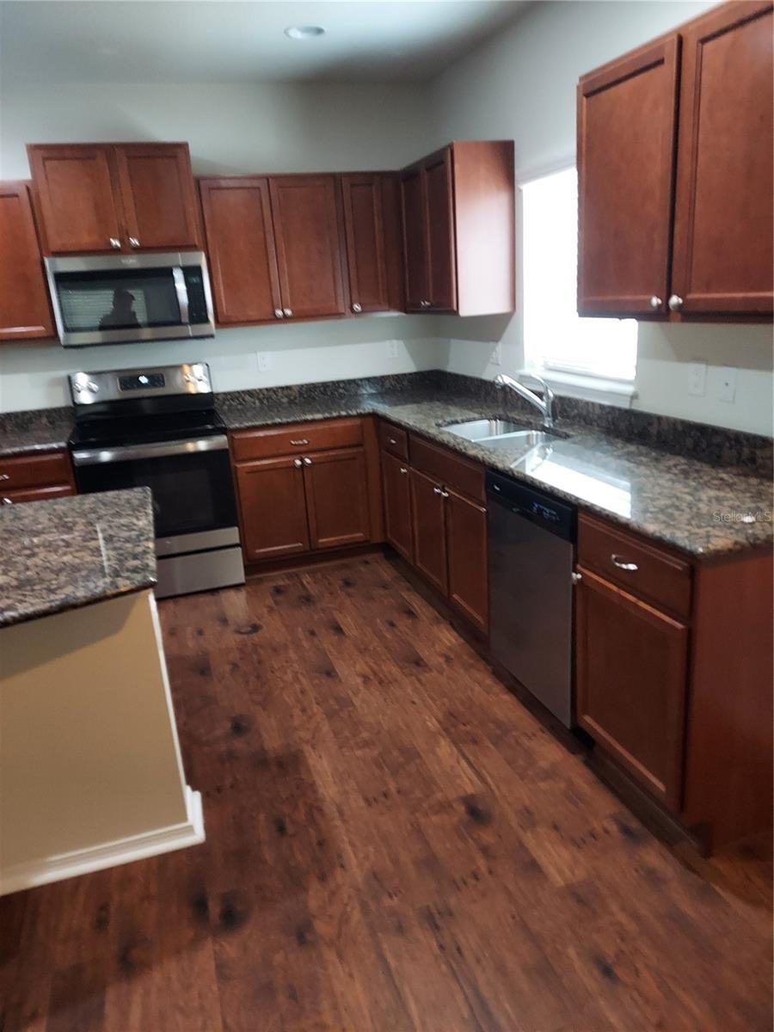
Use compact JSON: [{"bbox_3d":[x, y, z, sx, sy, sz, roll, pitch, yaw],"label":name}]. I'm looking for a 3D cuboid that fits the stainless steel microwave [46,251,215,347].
[{"bbox_3d":[-1.355,-1.164,3.996,0.757,0.423,0.410,-9,17,-16],"label":"stainless steel microwave"}]

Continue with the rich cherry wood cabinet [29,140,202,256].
[{"bbox_3d":[-1.399,-1.628,3.896,0.758,0.521,0.330,-9,17,-16],"label":"rich cherry wood cabinet"}]

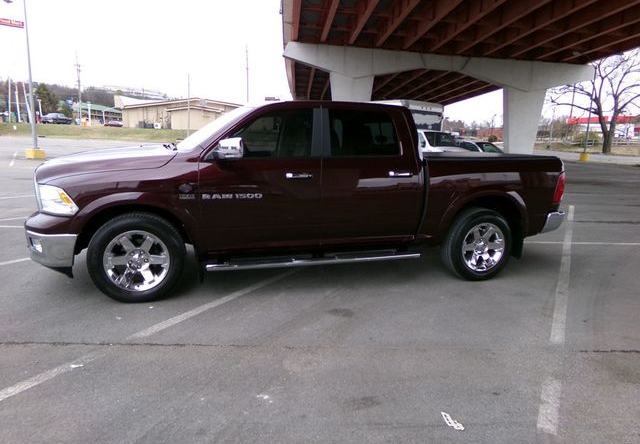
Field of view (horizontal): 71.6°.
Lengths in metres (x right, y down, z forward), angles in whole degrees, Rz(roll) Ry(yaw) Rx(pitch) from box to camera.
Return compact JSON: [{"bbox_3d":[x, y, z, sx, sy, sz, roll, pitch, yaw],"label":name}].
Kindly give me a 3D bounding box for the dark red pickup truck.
[{"bbox_3d":[-0.069,-0.403,5.242,5.770,1.930,2.050,-1,10,-17],"label":"dark red pickup truck"}]

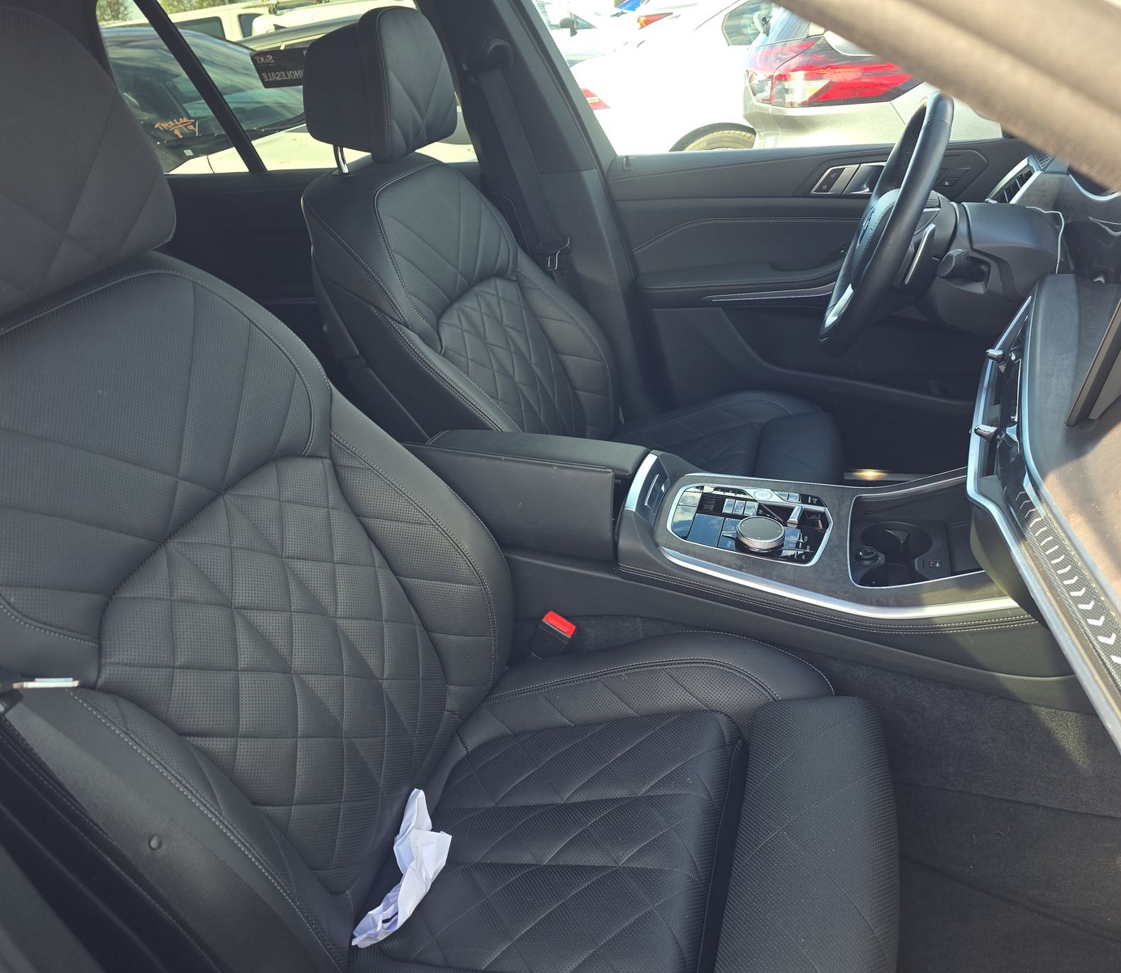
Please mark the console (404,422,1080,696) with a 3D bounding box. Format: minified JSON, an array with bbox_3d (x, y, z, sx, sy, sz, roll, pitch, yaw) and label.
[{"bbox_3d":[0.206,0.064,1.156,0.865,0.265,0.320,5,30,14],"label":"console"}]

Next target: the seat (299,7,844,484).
[{"bbox_3d":[0.071,-0.287,1.448,0.840,0.940,0.530,5,30,14],"label":"seat"}]

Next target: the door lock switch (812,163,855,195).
[{"bbox_3d":[0.481,-0.542,1.525,0.072,0.050,0.020,4,28,17],"label":"door lock switch"}]

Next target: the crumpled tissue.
[{"bbox_3d":[-0.148,0.367,0.824,0.061,0.043,0.172,5,30,14],"label":"crumpled tissue"}]

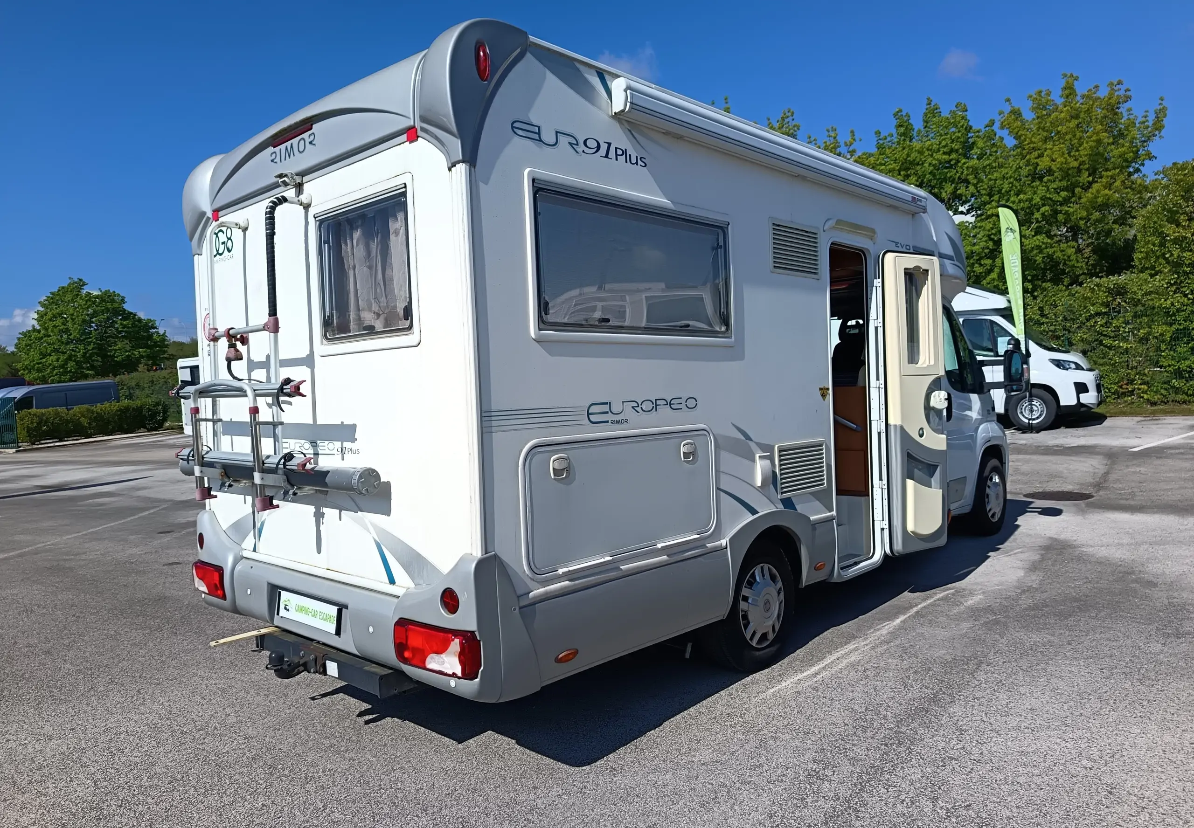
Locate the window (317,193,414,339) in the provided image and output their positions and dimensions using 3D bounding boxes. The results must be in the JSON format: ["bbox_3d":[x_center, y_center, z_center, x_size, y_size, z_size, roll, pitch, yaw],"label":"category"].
[{"bbox_3d":[-0.887,-0.538,3.106,0.615,0.510,0.040,0,2,44],"label":"window"}]

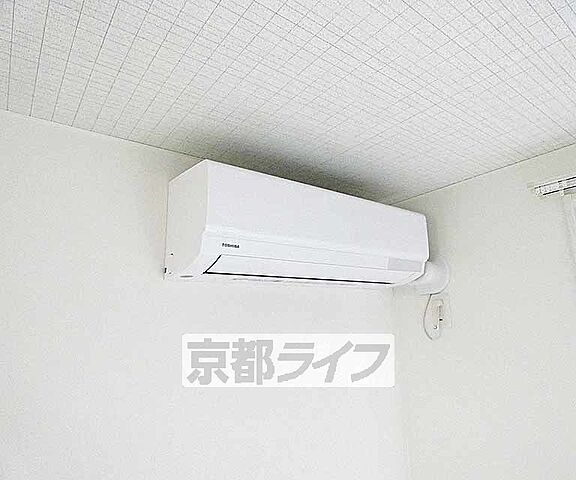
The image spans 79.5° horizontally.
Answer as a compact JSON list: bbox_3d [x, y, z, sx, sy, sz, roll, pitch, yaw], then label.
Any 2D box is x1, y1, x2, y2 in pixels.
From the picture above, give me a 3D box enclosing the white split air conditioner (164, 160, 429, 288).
[{"bbox_3d":[0.096,0.004,1.006,0.820,0.238,0.205,8,-14,-38],"label":"white split air conditioner"}]

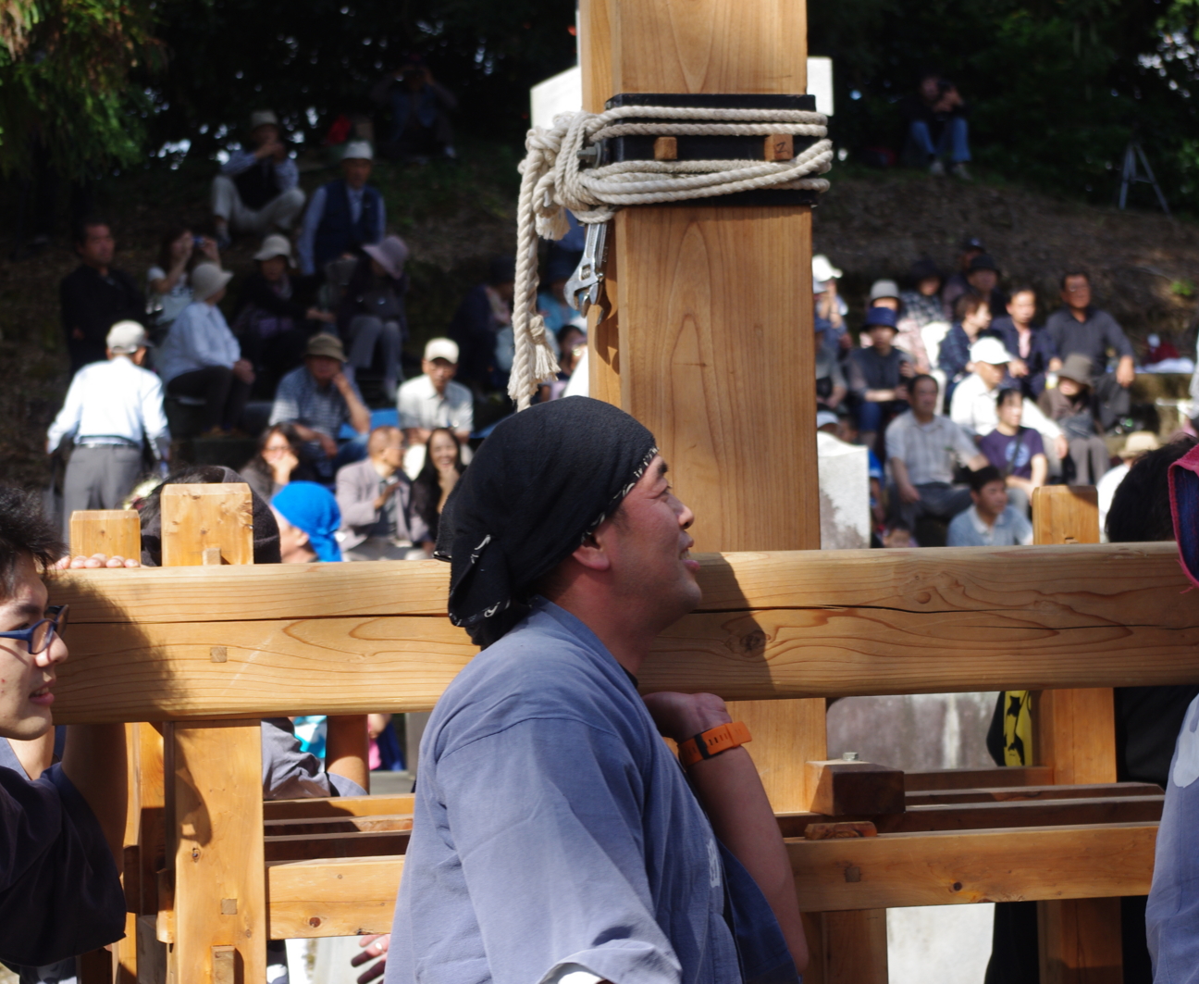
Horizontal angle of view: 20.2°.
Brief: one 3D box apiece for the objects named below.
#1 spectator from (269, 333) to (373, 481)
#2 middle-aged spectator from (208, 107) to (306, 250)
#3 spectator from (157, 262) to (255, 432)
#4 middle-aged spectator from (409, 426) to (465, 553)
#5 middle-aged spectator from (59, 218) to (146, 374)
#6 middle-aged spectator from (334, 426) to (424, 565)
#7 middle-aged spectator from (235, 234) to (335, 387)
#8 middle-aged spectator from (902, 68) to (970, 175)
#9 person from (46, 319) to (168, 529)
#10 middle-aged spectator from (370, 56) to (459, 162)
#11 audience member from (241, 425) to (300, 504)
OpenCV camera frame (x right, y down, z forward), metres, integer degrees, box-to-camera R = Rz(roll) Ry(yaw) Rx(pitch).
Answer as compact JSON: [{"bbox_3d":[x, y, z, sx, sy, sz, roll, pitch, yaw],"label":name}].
[{"bbox_3d":[-1.611,-0.401,19.484,0.600,1.040,0.780,-1,-2,-3],"label":"spectator"},{"bbox_3d":[-2.245,-2.058,22.200,0.620,0.910,0.750,-1,-1,-5],"label":"middle-aged spectator"},{"bbox_3d":[-2.346,-0.842,19.984,0.660,1.030,0.500,-2,-2,30],"label":"spectator"},{"bbox_3d":[-0.847,0.197,18.200,0.480,1.100,0.720,-1,-1,0],"label":"middle-aged spectator"},{"bbox_3d":[-2.708,-0.629,18.400,0.500,1.690,0.340,-1,-1,-20],"label":"middle-aged spectator"},{"bbox_3d":[-1.204,0.124,18.485,0.560,0.980,0.780,0,-2,-30],"label":"middle-aged spectator"},{"bbox_3d":[-1.813,-1.017,19.300,0.570,0.930,0.720,-1,-1,-7],"label":"middle-aged spectator"},{"bbox_3d":[2.694,-2.944,27.000,0.550,0.860,0.720,-1,-1,-13],"label":"middle-aged spectator"},{"bbox_3d":[-2.540,-0.078,17.375,0.620,1.620,0.450,-2,-2,12],"label":"person"},{"bbox_3d":[-1.374,-2.836,24.987,0.660,0.810,0.760,-1,-2,0],"label":"middle-aged spectator"},{"bbox_3d":[-1.766,0.178,18.200,0.480,1.100,0.720,-1,-1,-6],"label":"audience member"}]

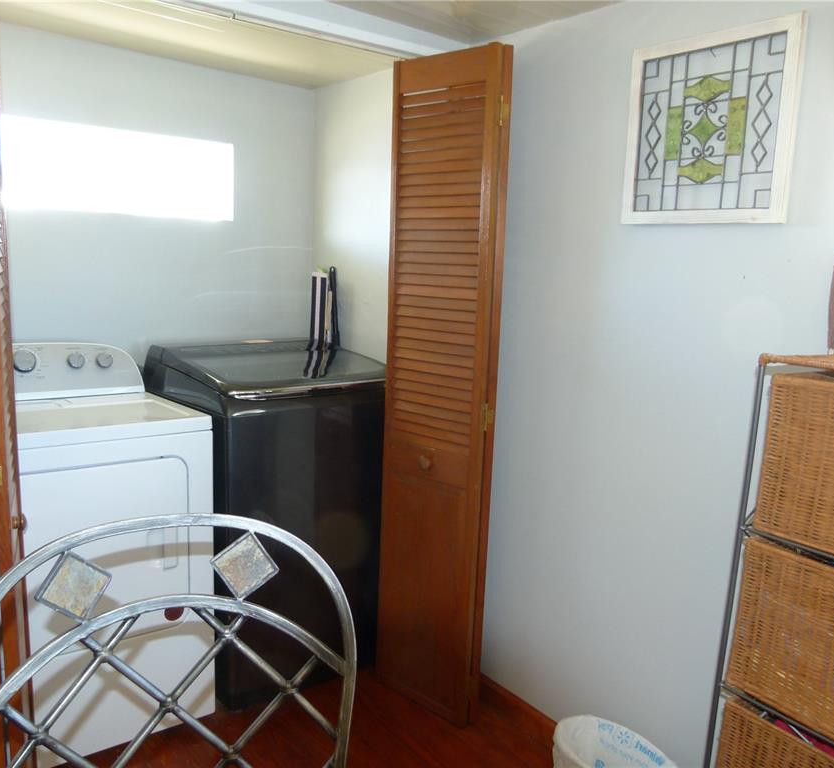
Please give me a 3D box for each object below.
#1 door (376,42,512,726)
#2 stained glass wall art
[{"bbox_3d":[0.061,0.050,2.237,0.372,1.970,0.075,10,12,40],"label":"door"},{"bbox_3d":[0.657,-0.575,1.681,0.024,0.414,0.403,-6,12,-39],"label":"stained glass wall art"}]

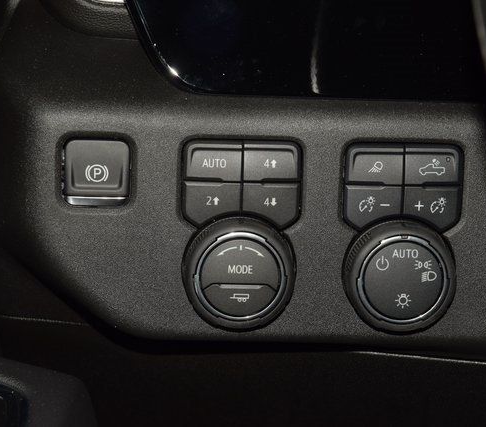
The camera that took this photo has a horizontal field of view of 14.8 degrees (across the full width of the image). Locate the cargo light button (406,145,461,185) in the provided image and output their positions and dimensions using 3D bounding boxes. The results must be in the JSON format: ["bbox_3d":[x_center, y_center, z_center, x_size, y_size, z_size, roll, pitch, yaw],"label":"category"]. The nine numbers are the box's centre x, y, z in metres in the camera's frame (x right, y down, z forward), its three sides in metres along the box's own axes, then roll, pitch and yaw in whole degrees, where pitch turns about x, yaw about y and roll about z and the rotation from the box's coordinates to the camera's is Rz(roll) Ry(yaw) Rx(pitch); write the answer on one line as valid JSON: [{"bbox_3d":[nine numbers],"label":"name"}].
[{"bbox_3d":[0.075,-0.020,0.744,0.022,0.015,0.008,1,10,-1],"label":"cargo light button"}]

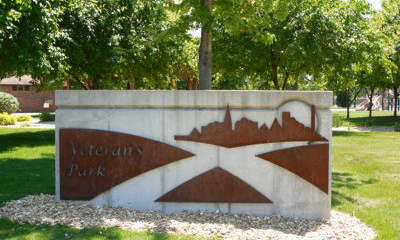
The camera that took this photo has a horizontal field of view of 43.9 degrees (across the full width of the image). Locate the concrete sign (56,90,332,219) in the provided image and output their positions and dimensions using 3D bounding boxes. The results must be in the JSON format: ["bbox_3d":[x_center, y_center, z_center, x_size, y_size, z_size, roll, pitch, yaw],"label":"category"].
[{"bbox_3d":[-0.082,0.397,6.130,3.319,1.504,0.360,0,3,3],"label":"concrete sign"}]

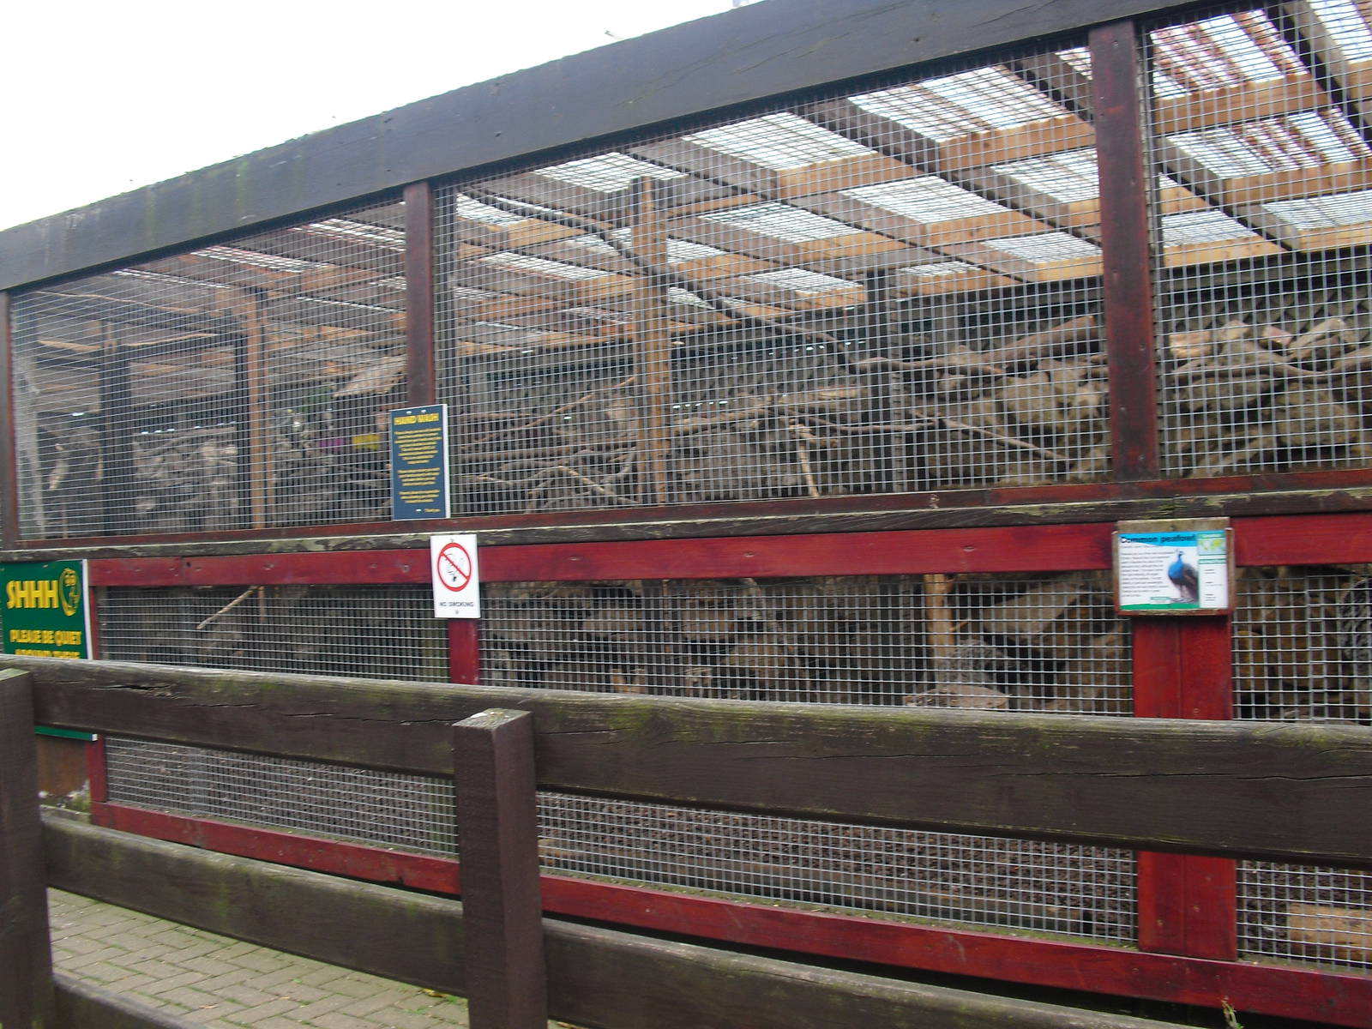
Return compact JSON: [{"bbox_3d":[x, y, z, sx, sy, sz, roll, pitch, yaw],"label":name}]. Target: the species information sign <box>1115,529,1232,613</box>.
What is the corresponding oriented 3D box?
[{"bbox_3d":[0.898,0.107,2.619,0.218,0.154,0.022,-2,-1,35],"label":"species information sign"}]

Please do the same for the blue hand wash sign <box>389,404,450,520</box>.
[{"bbox_3d":[-0.699,-0.135,3.757,0.197,0.295,0.018,-2,-1,35],"label":"blue hand wash sign"}]

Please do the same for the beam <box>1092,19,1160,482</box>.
[{"bbox_3d":[0.845,-0.489,2.715,0.085,0.865,0.070,-2,-1,35],"label":"beam"}]

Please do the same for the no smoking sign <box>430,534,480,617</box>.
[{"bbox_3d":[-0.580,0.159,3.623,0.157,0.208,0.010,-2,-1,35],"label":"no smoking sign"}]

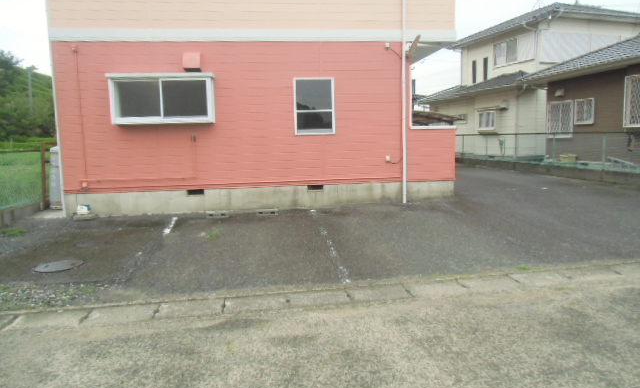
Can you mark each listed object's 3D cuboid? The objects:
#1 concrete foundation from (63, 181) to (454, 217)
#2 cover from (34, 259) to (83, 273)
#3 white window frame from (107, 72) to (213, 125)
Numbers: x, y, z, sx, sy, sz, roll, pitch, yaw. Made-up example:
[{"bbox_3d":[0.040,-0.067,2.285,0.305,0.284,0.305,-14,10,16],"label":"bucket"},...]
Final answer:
[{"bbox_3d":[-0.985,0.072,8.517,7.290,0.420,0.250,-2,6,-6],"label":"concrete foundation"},{"bbox_3d":[-3.054,0.856,5.220,0.520,0.040,0.520,-3,9,-6],"label":"cover"},{"bbox_3d":[-2.756,-1.675,7.837,1.775,0.855,0.370,-2,6,-6],"label":"white window frame"}]

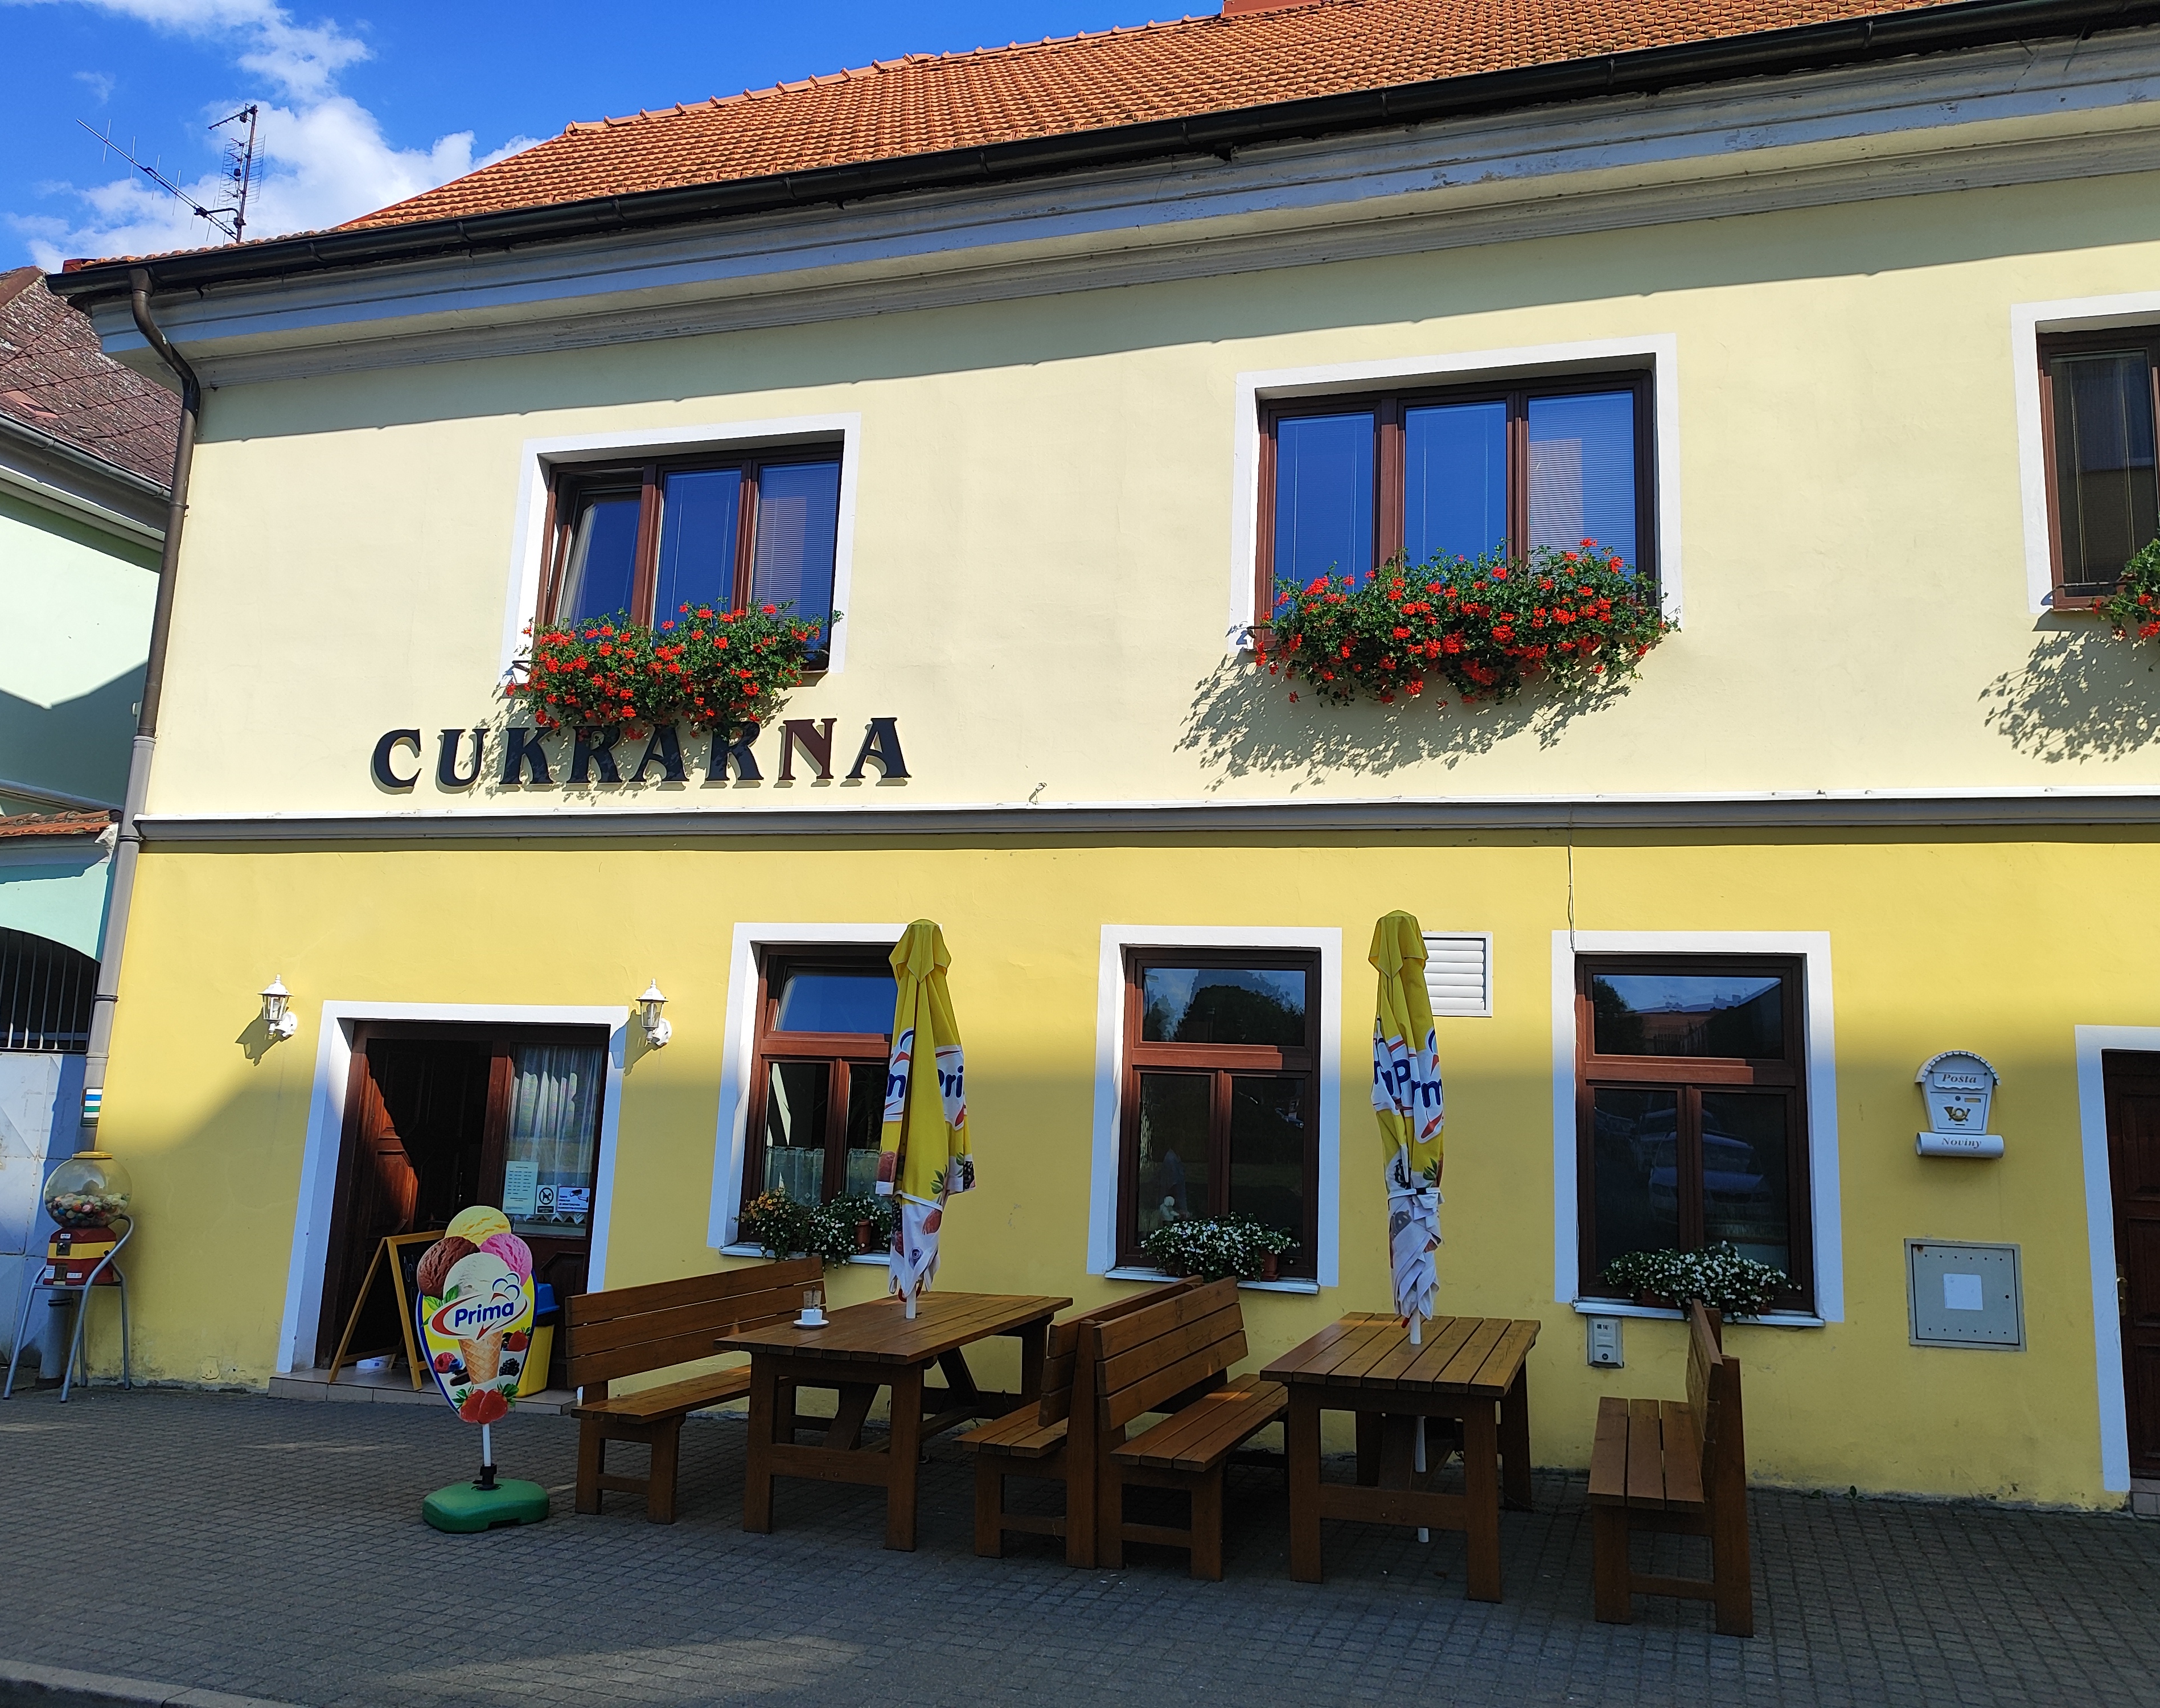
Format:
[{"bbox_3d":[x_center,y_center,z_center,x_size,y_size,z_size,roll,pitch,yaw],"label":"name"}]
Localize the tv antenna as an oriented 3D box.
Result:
[{"bbox_3d":[-10.677,-8.359,18.148,1.056,1.847,2.558,0,-10,15],"label":"tv antenna"}]

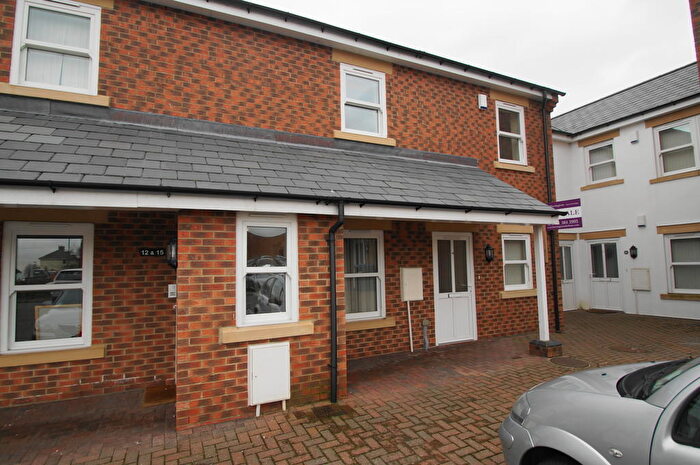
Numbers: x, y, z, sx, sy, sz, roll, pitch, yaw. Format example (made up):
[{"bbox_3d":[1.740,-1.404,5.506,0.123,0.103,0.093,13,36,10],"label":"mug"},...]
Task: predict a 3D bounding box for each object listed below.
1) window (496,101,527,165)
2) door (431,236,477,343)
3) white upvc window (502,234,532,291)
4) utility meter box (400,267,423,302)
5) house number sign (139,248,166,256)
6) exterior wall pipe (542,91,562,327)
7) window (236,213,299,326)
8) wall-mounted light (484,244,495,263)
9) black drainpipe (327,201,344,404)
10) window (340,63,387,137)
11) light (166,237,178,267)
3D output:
[{"bbox_3d":[3.552,-2.159,7.707,0.890,1.360,0.100,1,-5,-25],"label":"window"},{"bbox_3d":[2.017,1.052,6.711,1.000,2.100,0.090,1,-5,-25],"label":"door"},{"bbox_3d":[3.565,0.635,7.475,0.890,1.180,0.100,1,-5,-25],"label":"white upvc window"},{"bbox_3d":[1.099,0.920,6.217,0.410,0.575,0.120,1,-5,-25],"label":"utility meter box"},{"bbox_3d":[-2.594,0.263,4.602,0.300,0.105,0.020,1,-5,-25],"label":"house number sign"},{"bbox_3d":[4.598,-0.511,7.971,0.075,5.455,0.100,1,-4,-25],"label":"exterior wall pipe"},{"bbox_3d":[-0.907,0.396,3.877,0.665,1.210,0.100,1,-4,-25],"label":"window"},{"bbox_3d":[2.846,0.426,7.024,0.210,0.355,0.140,1,-5,-25],"label":"wall-mounted light"},{"bbox_3d":[-0.137,0.775,3.967,0.130,2.270,0.240,1,-5,-25],"label":"black drainpipe"},{"bbox_3d":[0.237,-2.306,6.215,0.900,1.215,0.100,1,-4,-25],"label":"window"},{"bbox_3d":[-2.316,0.276,4.591,0.165,0.380,0.190,1,-4,-25],"label":"light"}]

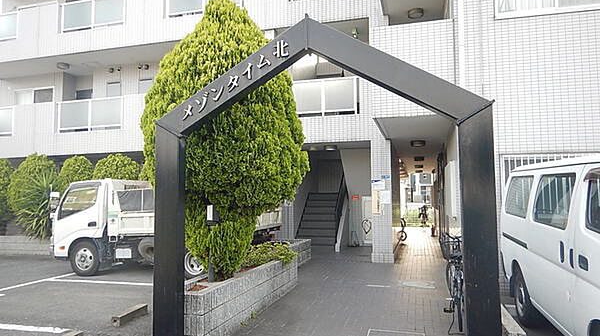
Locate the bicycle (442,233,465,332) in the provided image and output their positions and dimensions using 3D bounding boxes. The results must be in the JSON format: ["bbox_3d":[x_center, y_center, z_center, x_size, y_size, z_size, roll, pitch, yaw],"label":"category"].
[{"bbox_3d":[1.941,1.327,5.119,0.540,1.050,1.750,-1,-4,15],"label":"bicycle"}]

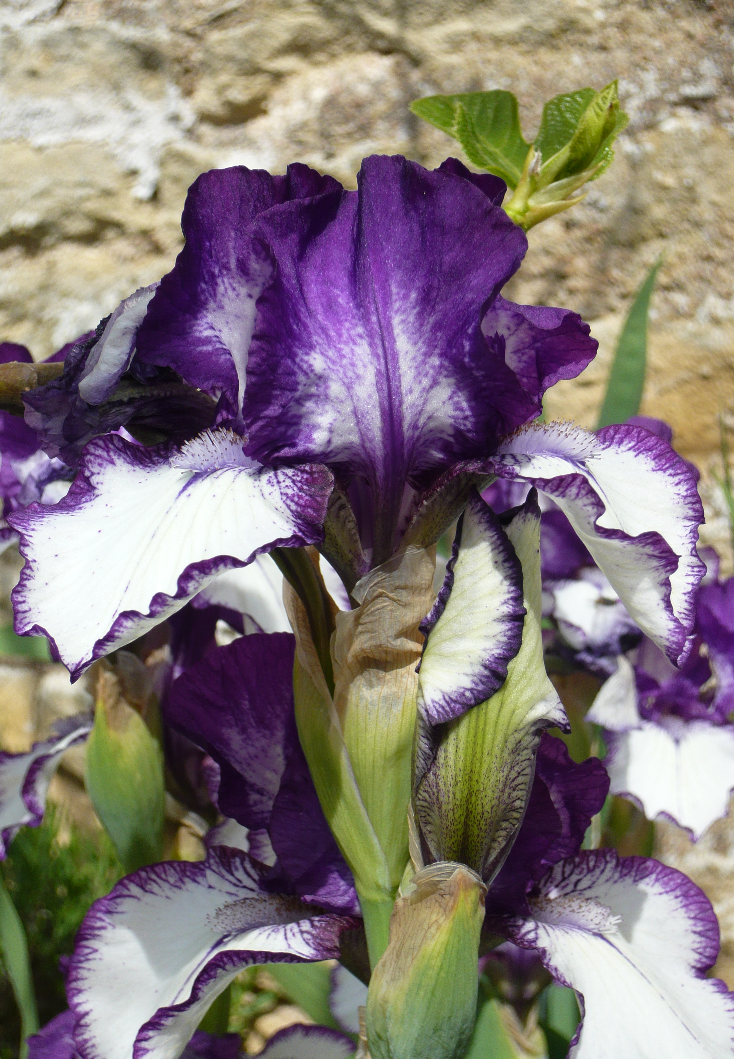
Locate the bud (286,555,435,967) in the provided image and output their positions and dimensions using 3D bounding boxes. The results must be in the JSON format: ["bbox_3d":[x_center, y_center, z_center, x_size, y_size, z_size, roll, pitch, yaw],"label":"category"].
[{"bbox_3d":[-0.001,0.049,0.385,0.032,0.090,0.027,0,9,0],"label":"bud"}]

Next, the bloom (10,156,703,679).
[{"bbox_3d":[-0.003,-0.025,0.390,0.147,0.112,0.135,0,9,0],"label":"bloom"}]

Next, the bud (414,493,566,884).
[{"bbox_3d":[0.026,0.034,0.380,0.032,0.084,0.031,0,9,0],"label":"bud"}]

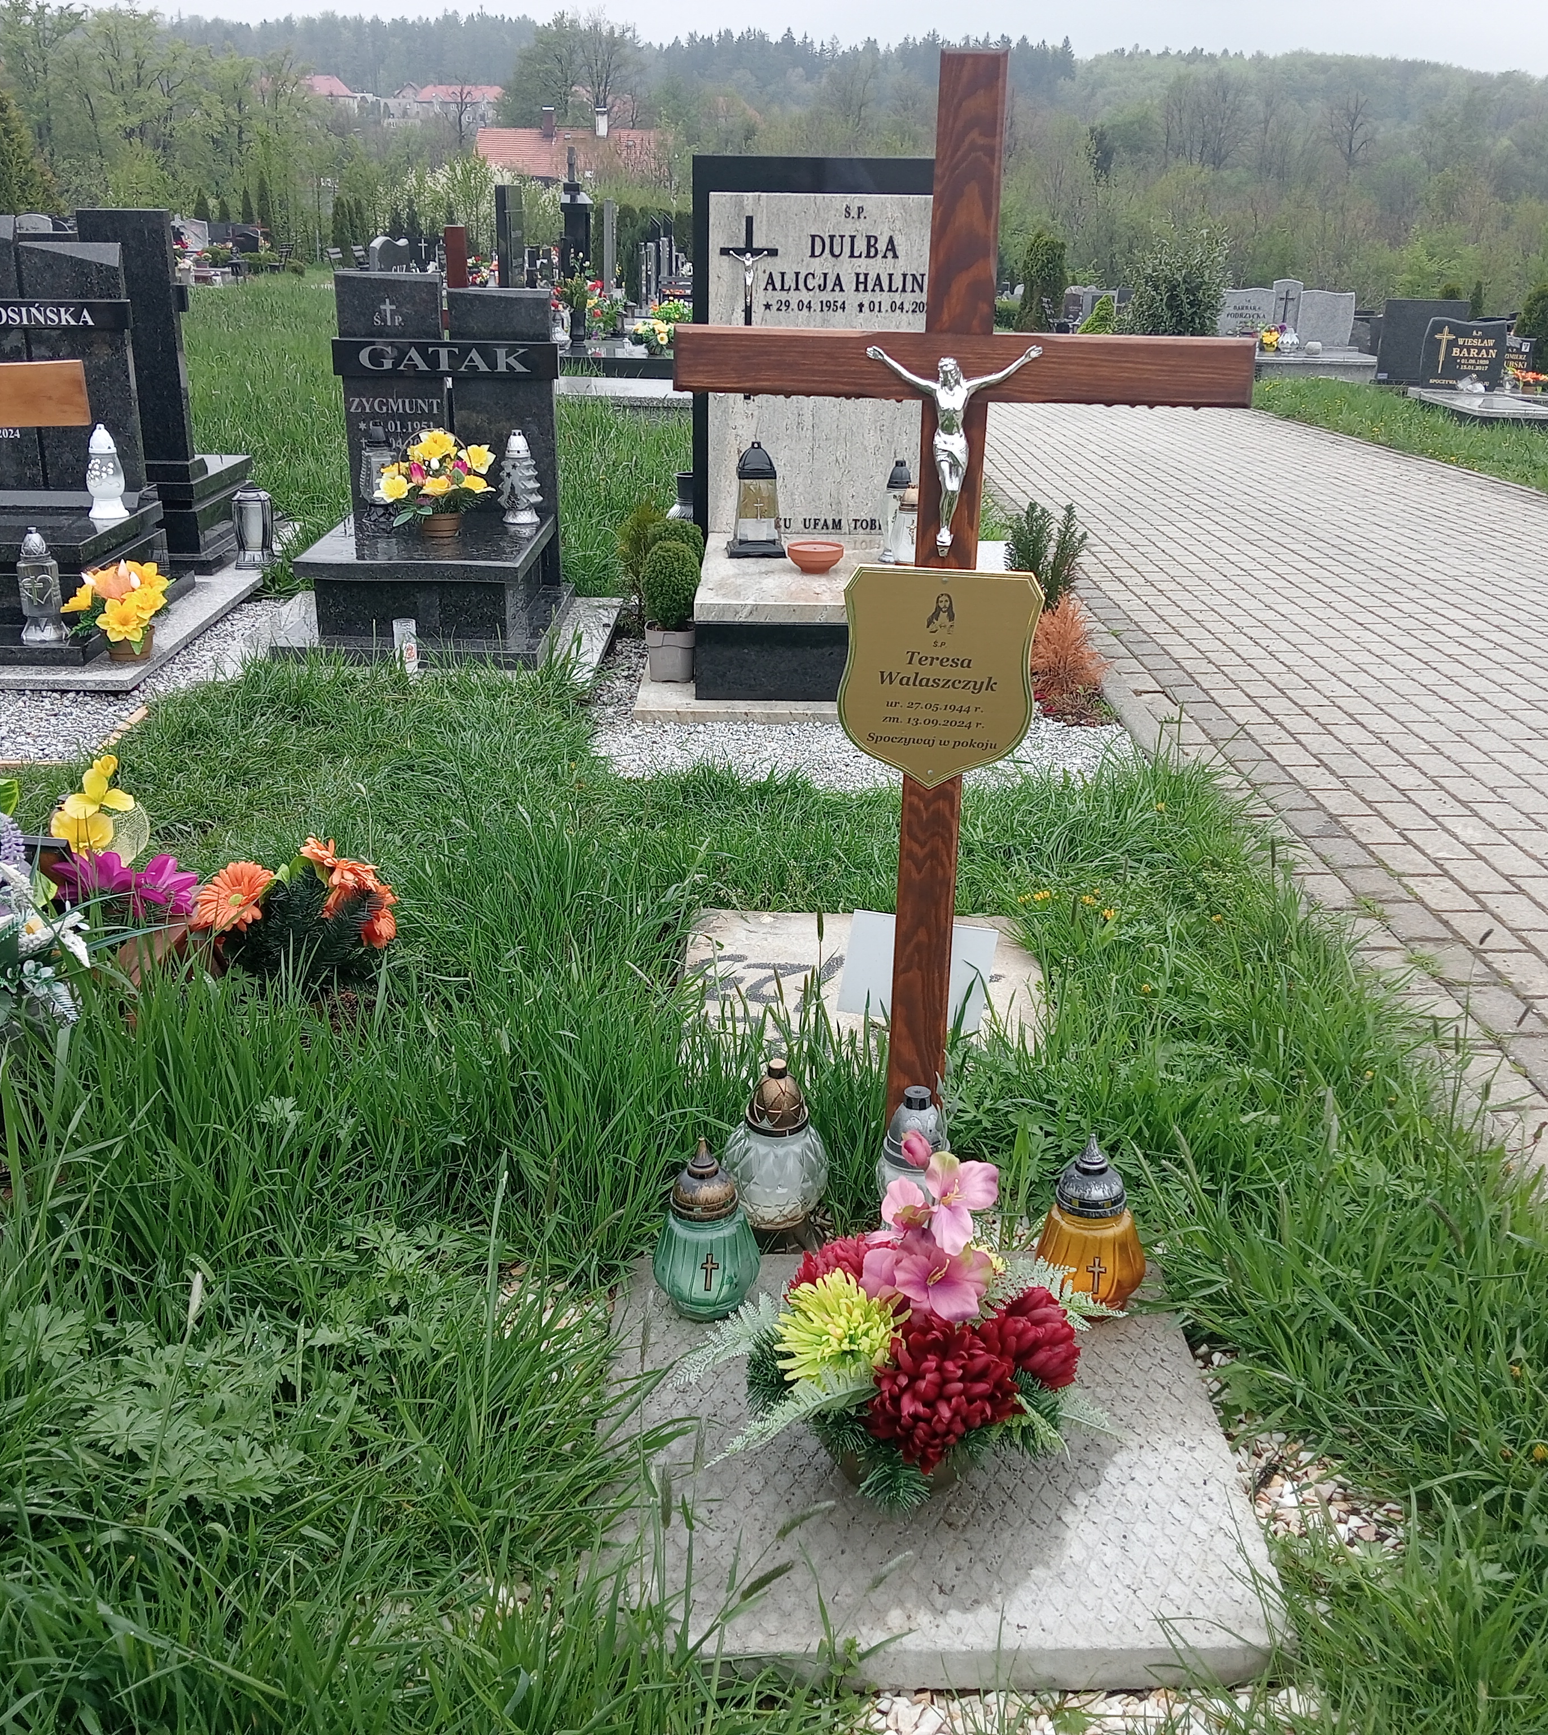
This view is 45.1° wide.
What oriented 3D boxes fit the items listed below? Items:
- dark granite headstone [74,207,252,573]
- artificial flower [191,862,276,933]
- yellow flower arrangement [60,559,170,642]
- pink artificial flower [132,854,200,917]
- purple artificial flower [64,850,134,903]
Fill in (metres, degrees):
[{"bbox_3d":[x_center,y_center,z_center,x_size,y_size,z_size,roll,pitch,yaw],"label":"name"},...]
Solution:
[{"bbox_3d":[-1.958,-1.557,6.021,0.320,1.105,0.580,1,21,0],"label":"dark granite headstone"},{"bbox_3d":[-0.745,0.041,2.568,0.108,0.089,0.055,-1,21,-5],"label":"artificial flower"},{"bbox_3d":[-1.782,-0.713,5.050,0.290,0.245,0.250,-2,18,-8],"label":"yellow flower arrangement"},{"bbox_3d":[-0.813,0.023,2.490,0.090,0.078,0.075,-2,18,-8],"label":"pink artificial flower"},{"bbox_3d":[-0.912,0.013,2.520,0.095,0.068,0.080,-1,18,-5],"label":"purple artificial flower"}]

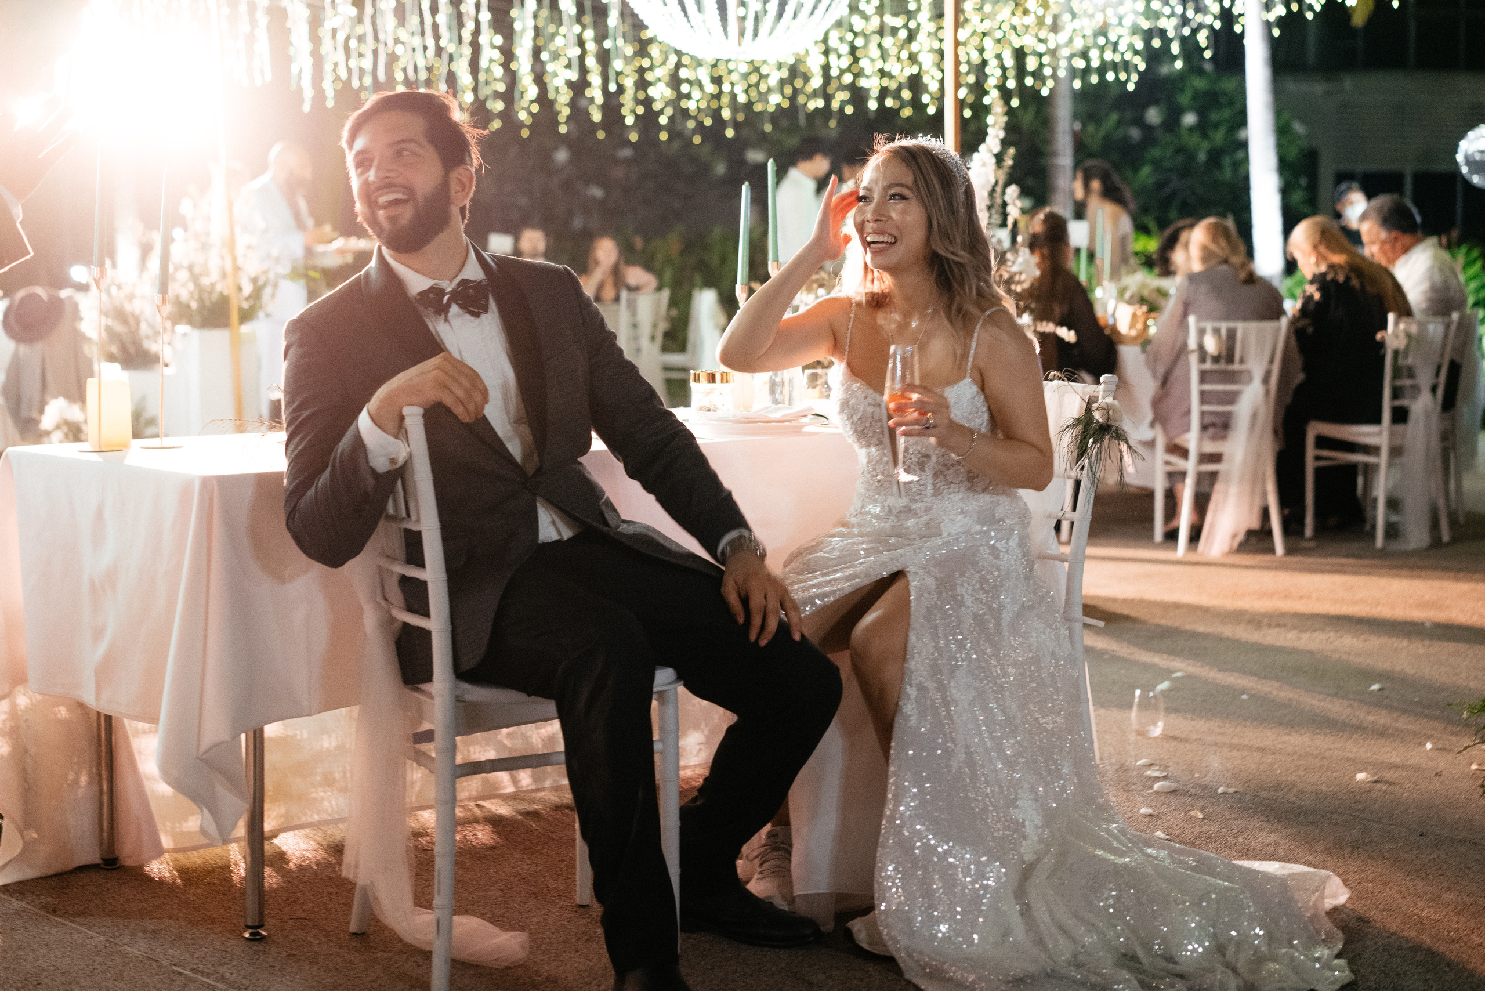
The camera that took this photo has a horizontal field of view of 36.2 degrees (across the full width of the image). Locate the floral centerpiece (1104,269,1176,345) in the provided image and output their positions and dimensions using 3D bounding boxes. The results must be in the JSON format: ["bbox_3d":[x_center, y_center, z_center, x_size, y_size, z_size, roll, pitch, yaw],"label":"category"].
[{"bbox_3d":[1.830,-0.859,10.387,0.360,0.345,0.360,0,6,0],"label":"floral centerpiece"}]

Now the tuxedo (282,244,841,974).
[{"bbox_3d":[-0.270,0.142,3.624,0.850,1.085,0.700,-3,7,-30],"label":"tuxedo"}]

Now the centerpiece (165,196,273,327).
[{"bbox_3d":[-2.057,-0.922,8.953,0.435,0.530,0.435,0,6,0],"label":"centerpiece"}]

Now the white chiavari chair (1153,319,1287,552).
[{"bbox_3d":[1.838,-0.246,8.742,0.415,0.905,0.440,-1,6,-5],"label":"white chiavari chair"}]

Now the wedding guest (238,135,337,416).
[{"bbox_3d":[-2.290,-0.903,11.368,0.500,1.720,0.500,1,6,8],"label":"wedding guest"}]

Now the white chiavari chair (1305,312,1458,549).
[{"bbox_3d":[2.592,-0.279,9.232,0.420,0.920,0.476,-3,7,-30],"label":"white chiavari chair"}]

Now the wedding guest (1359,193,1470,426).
[{"bbox_3d":[2.890,-0.611,10.011,0.820,1.420,0.540,3,7,27],"label":"wedding guest"}]

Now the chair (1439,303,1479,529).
[{"bbox_3d":[2.922,-0.357,9.798,0.440,0.905,0.415,2,6,17],"label":"chair"}]

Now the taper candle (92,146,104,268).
[{"bbox_3d":[-1.163,-0.519,4.110,0.021,0.223,0.021,3,6,0],"label":"taper candle"}]

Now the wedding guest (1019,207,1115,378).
[{"bbox_3d":[1.300,-0.524,9.467,0.500,1.360,0.780,2,6,22],"label":"wedding guest"}]

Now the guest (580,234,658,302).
[{"bbox_3d":[-0.941,-1.319,17.156,0.560,1.270,0.650,-1,6,-7],"label":"guest"}]

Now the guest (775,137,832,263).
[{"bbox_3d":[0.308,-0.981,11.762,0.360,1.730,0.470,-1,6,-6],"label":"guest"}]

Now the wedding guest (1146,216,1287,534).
[{"bbox_3d":[1.855,-0.452,8.889,0.530,1.280,0.720,-1,6,-12],"label":"wedding guest"}]

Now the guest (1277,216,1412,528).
[{"bbox_3d":[2.520,-0.490,9.380,0.520,1.310,0.720,-5,8,-38],"label":"guest"}]

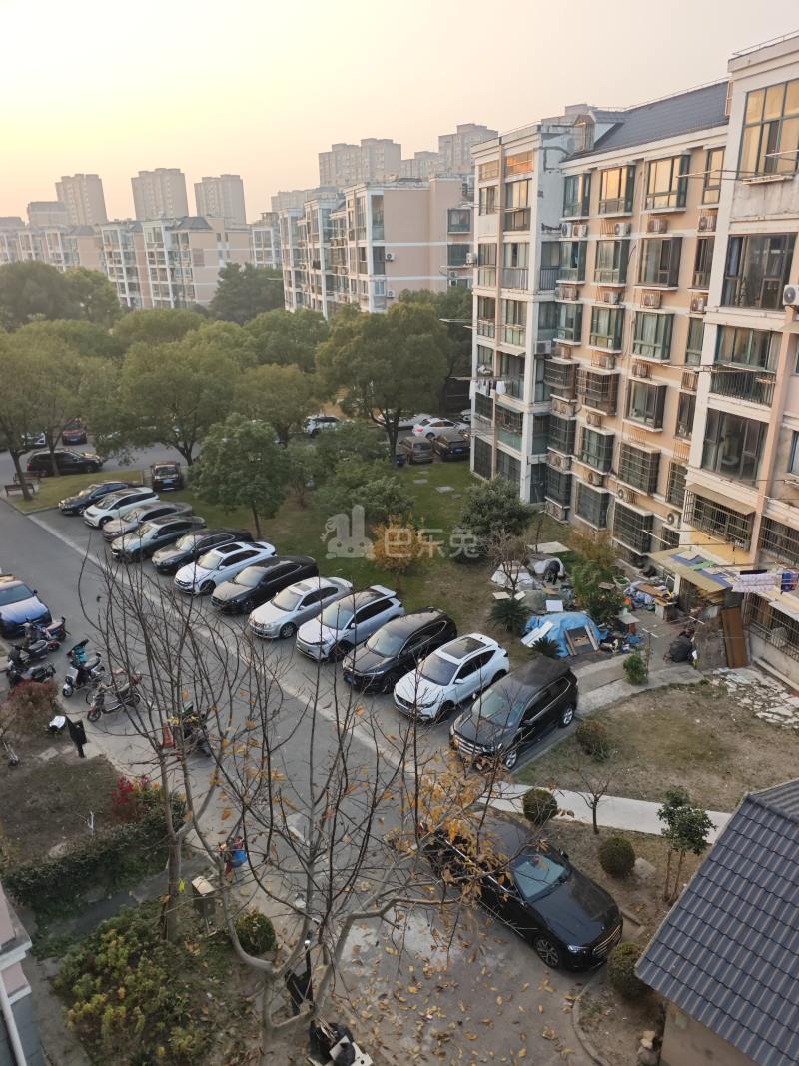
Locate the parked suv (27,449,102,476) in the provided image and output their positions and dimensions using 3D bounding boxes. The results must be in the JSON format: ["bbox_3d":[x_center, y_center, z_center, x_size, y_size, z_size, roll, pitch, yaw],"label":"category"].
[{"bbox_3d":[-23.709,-5.123,52.499,4.827,1.689,1.892,-7,22,-14],"label":"parked suv"}]

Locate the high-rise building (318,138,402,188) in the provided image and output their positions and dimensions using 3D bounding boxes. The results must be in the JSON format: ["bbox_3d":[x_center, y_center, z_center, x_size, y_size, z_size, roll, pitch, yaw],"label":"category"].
[{"bbox_3d":[-16.635,-138.088,321.039,12.000,58.600,42.700,-19,27,-39],"label":"high-rise building"}]

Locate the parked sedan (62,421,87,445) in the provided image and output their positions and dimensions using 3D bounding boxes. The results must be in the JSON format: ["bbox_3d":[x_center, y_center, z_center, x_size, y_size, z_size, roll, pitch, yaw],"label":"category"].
[{"bbox_3d":[-27.404,-8.564,62.406,1.800,1.460,4.600,-8,22,-17],"label":"parked sedan"}]

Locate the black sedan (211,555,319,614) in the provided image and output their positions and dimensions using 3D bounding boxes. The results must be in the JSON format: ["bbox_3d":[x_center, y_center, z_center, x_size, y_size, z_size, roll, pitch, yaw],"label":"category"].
[{"bbox_3d":[-5.877,2.136,32.657,4.820,1.470,1.830,-20,27,-40],"label":"black sedan"}]

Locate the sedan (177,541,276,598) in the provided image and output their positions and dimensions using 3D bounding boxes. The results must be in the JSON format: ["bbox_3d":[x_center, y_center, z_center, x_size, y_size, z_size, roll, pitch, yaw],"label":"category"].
[{"bbox_3d":[-8.123,1.515,34.553,4.631,1.474,1.801,-20,28,-39],"label":"sedan"}]

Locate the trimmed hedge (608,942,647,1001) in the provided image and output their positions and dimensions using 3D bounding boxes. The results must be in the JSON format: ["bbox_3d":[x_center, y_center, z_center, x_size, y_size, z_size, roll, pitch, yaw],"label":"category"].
[{"bbox_3d":[4.687,8.908,15.036,0.914,1.037,0.914,-8,22,-16],"label":"trimmed hedge"}]

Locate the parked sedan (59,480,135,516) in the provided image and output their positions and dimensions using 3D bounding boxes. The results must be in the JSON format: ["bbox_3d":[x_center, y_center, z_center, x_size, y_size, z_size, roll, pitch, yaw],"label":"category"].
[{"bbox_3d":[-17.960,-2.204,44.191,1.820,1.450,4.550,18,28,42],"label":"parked sedan"}]

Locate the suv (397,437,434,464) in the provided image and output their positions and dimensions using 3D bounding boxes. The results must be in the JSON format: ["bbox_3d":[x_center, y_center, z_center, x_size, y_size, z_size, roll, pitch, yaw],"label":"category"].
[{"bbox_3d":[1.081,-6.206,53.834,1.813,1.676,4.474,-7,22,-15],"label":"suv"}]

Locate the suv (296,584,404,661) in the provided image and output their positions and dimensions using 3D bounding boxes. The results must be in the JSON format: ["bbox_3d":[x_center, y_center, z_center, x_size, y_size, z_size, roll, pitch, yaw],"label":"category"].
[{"bbox_3d":[-1.861,3.420,28.736,4.580,1.660,1.860,-20,27,-40],"label":"suv"}]

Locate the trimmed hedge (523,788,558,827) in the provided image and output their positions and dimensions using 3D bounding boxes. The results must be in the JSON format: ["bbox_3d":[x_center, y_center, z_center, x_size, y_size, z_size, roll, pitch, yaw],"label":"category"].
[{"bbox_3d":[3.640,7.120,19.100,0.900,0.980,0.900,-1,21,0],"label":"trimmed hedge"}]

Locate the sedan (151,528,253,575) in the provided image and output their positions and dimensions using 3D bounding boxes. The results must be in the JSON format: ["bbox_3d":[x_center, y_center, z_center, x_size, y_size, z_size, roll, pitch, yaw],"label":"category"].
[{"bbox_3d":[-9.558,0.779,35.859,4.850,1.450,1.860,-19,27,-39],"label":"sedan"}]

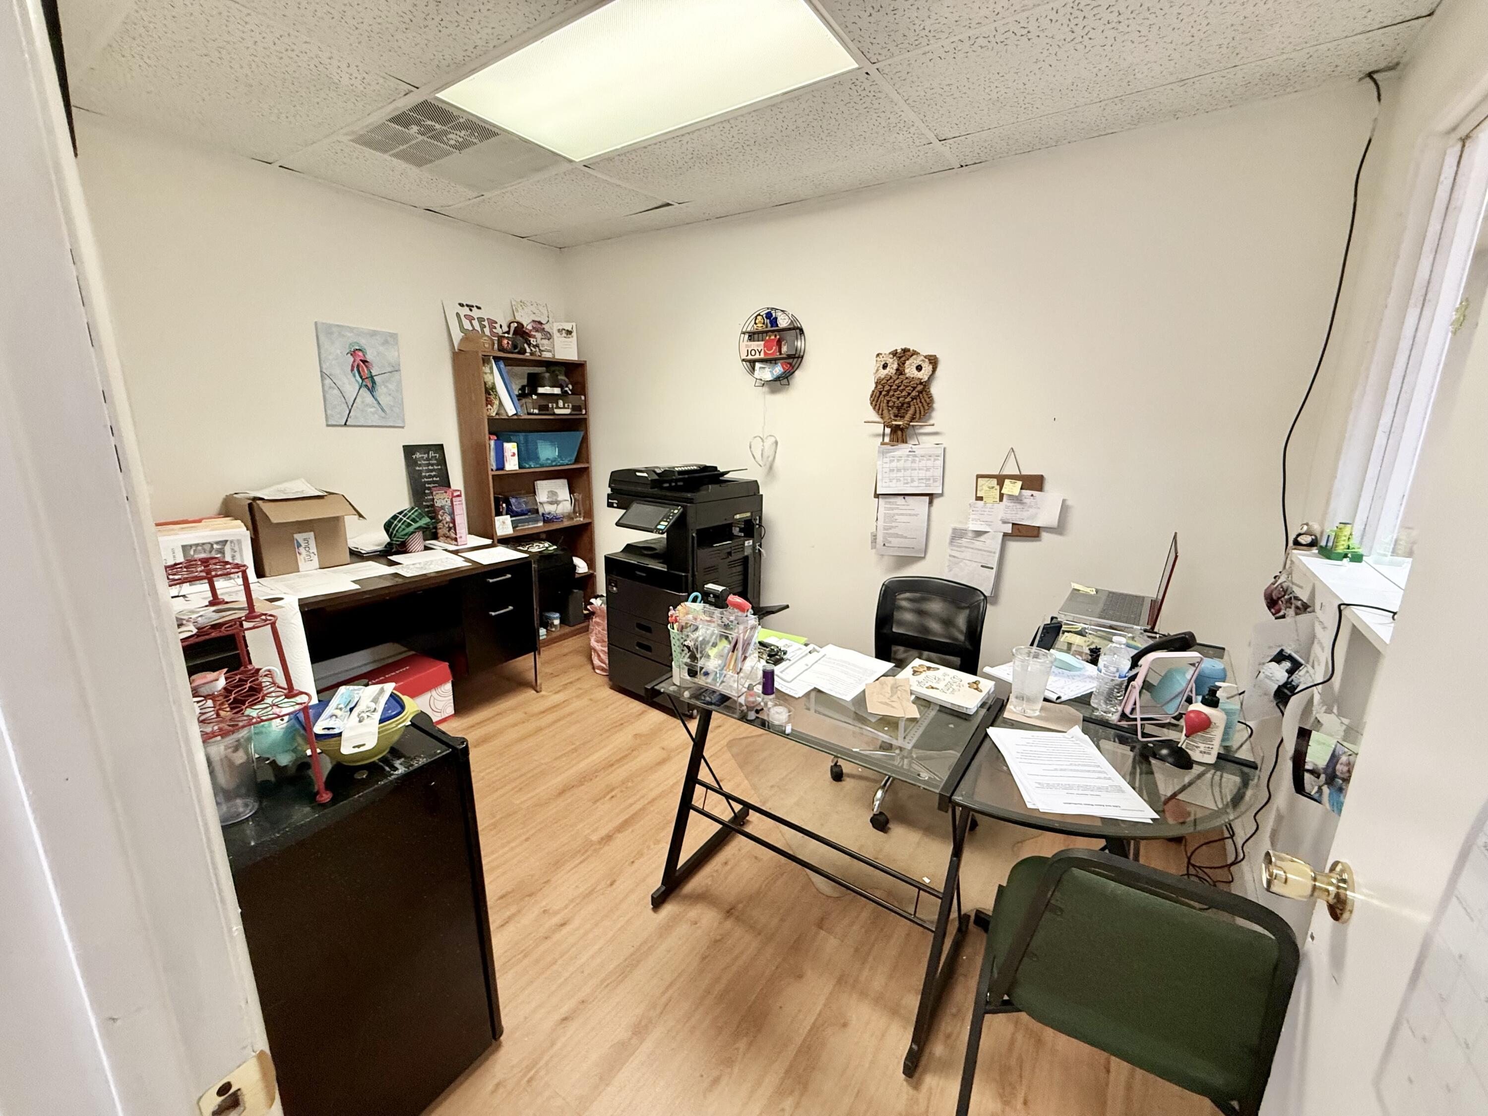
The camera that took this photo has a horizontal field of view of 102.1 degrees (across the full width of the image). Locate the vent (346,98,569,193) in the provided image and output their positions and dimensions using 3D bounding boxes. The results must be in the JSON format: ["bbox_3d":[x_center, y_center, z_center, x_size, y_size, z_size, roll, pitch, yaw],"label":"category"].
[{"bbox_3d":[-1.087,-1.585,2.342,0.600,0.040,0.610,10,17,33],"label":"vent"}]

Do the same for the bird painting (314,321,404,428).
[{"bbox_3d":[-1.786,-0.843,2.826,0.020,0.450,0.355,10,16,33],"label":"bird painting"}]

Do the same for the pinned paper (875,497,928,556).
[{"bbox_3d":[0.726,-0.141,2.753,0.222,0.280,0.015,10,17,33],"label":"pinned paper"}]

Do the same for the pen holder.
[{"bbox_3d":[-0.072,0.231,1.481,0.225,0.215,0.130,10,16,33],"label":"pen holder"}]

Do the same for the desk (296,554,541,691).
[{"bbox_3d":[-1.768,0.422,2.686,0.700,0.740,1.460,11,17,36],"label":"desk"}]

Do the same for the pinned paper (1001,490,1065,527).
[{"bbox_3d":[1.156,-0.195,2.427,0.215,0.130,0.012,10,16,33],"label":"pinned paper"}]

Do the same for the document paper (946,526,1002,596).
[{"bbox_3d":[0.988,0.021,2.604,0.216,0.279,0.012,15,19,32],"label":"document paper"}]

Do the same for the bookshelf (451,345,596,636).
[{"bbox_3d":[-1.256,-0.308,3.640,0.260,1.712,0.700,10,17,33],"label":"bookshelf"}]

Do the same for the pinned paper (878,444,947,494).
[{"bbox_3d":[0.736,-0.389,2.674,0.288,0.213,0.010,10,16,33],"label":"pinned paper"}]

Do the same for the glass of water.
[{"bbox_3d":[0.693,0.299,1.454,0.100,0.140,0.100,10,17,33],"label":"glass of water"}]

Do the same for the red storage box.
[{"bbox_3d":[-1.601,0.668,2.677,0.240,0.270,0.530,7,15,23],"label":"red storage box"}]

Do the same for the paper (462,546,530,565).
[{"bbox_3d":[-1.214,-0.014,2.922,0.279,0.008,0.220,13,18,40],"label":"paper"}]

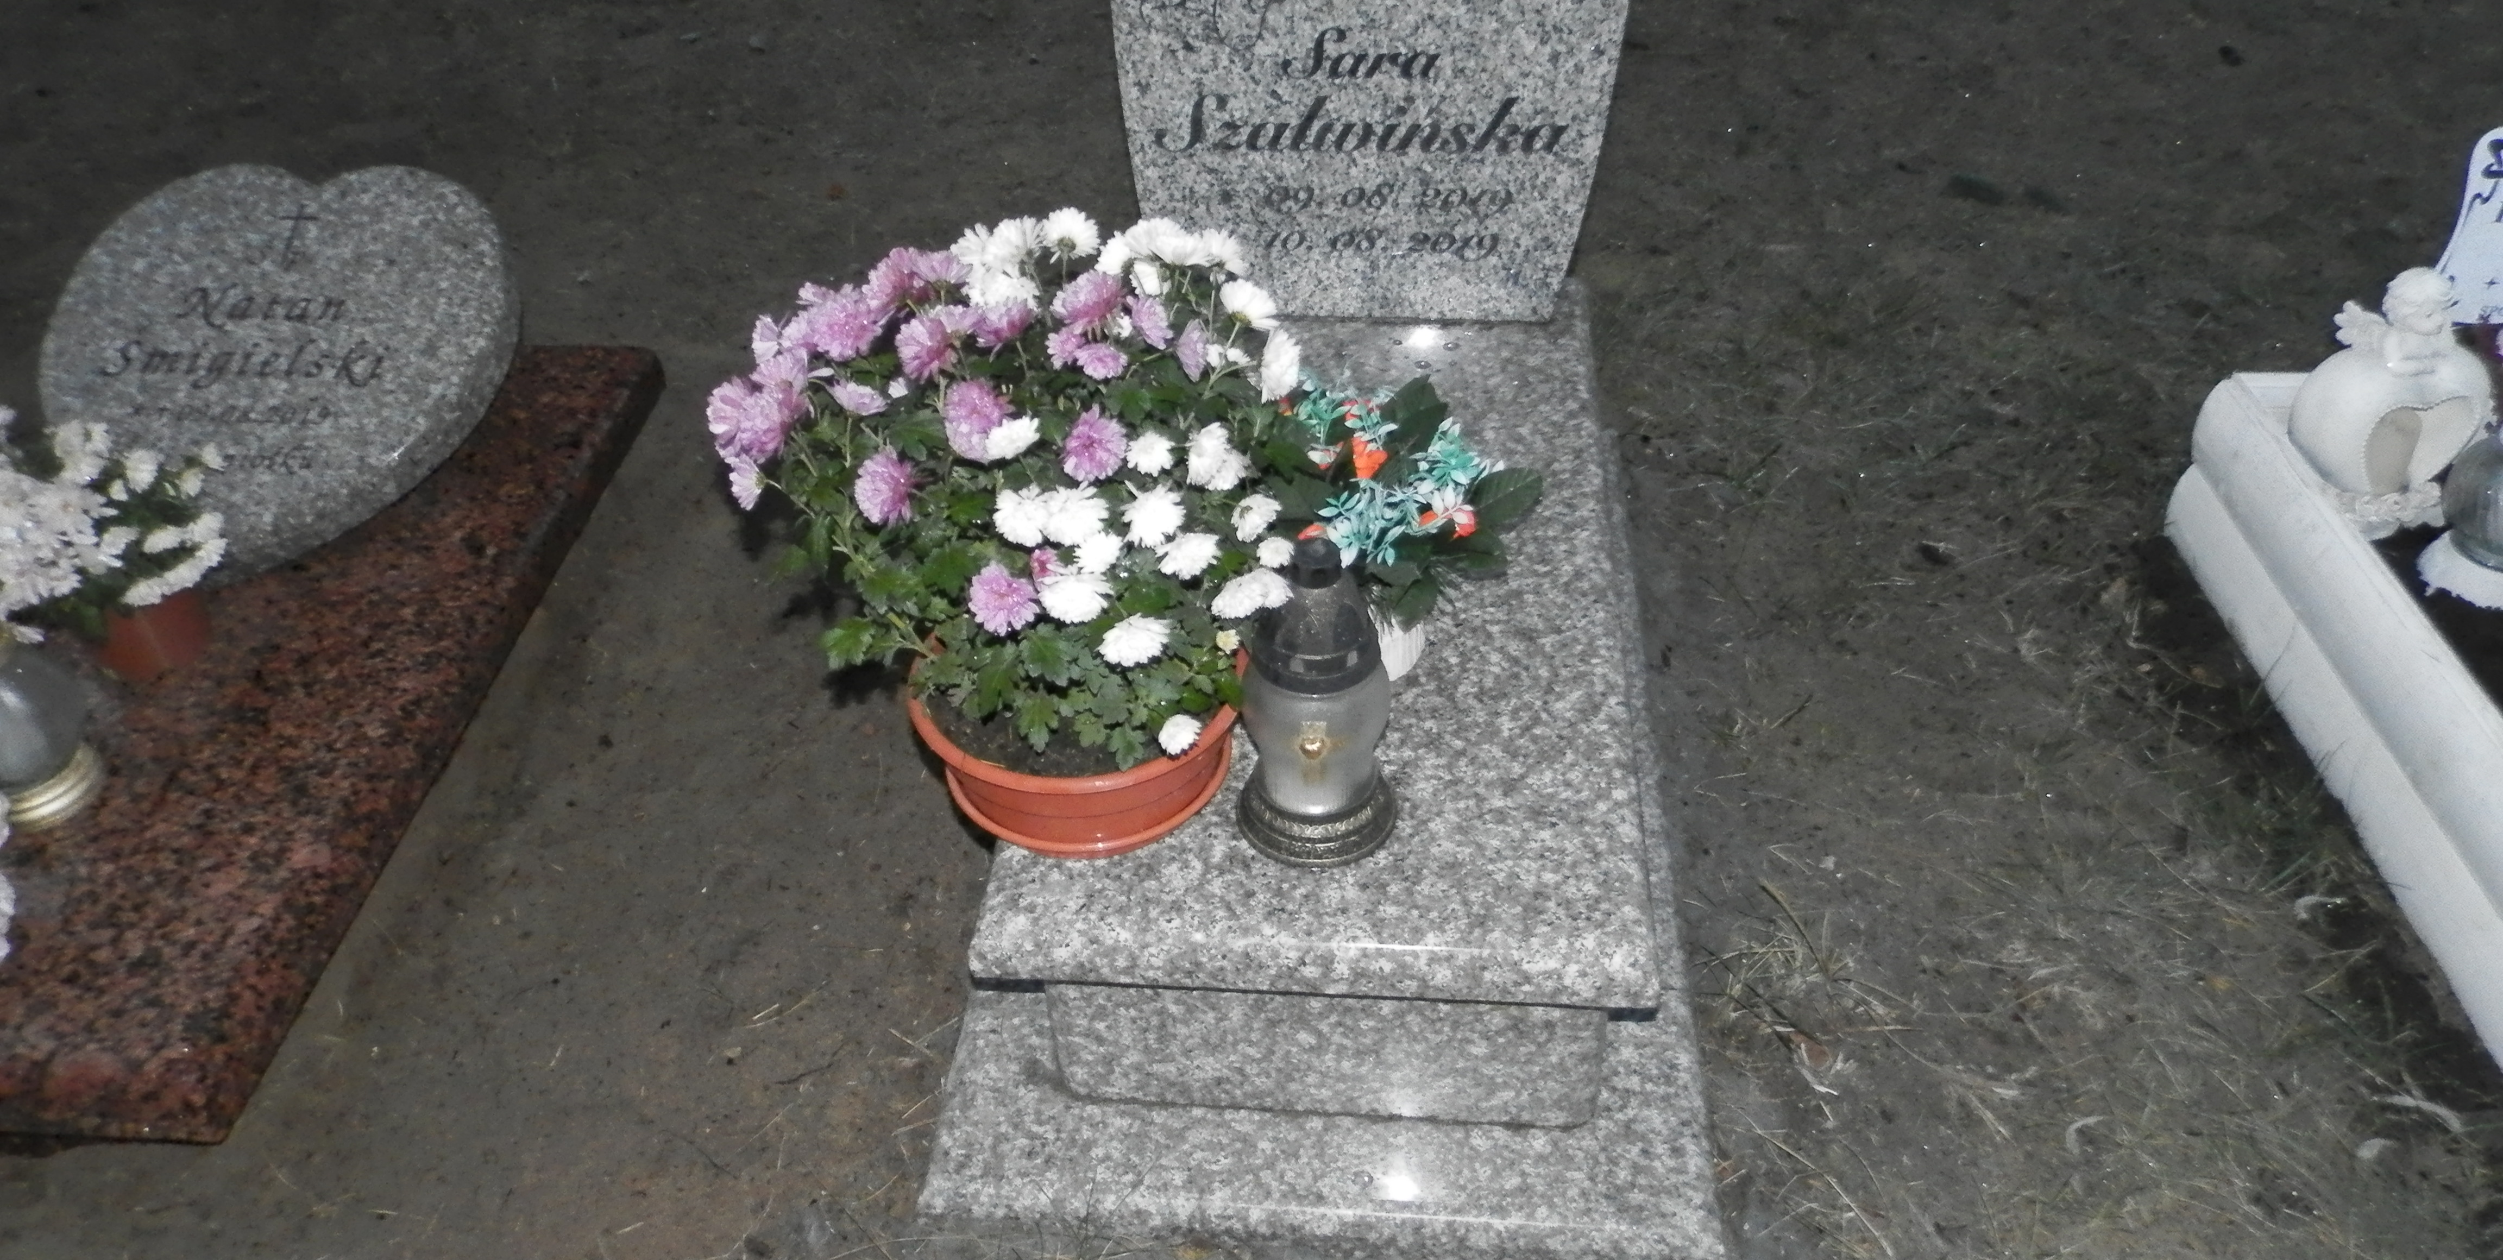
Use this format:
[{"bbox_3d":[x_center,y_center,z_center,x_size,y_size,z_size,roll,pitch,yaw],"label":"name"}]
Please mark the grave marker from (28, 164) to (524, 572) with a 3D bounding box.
[{"bbox_3d":[-1.217,-0.318,2.268,0.588,0.077,0.567,1,71,5],"label":"grave marker"}]

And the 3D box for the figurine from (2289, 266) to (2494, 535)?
[{"bbox_3d":[1.258,-0.259,2.000,0.186,0.292,0.166,7,38,12],"label":"figurine"}]

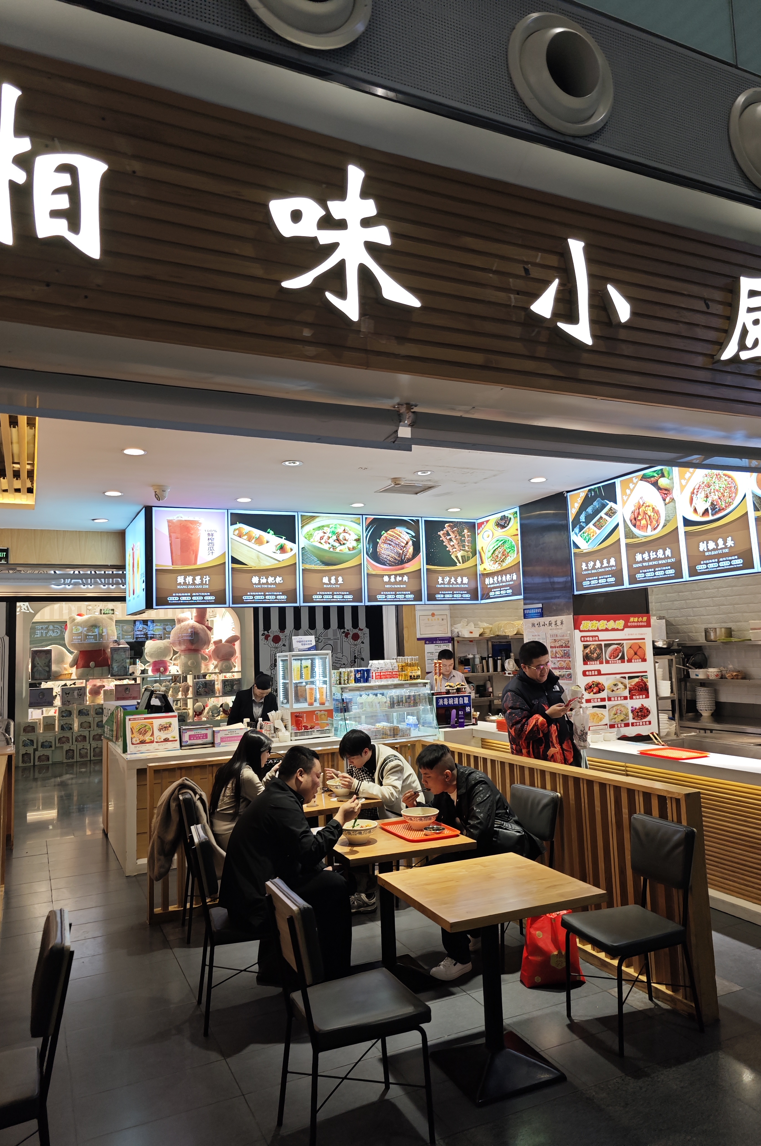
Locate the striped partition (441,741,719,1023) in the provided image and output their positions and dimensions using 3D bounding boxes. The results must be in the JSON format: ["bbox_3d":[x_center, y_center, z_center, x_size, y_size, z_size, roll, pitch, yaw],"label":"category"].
[{"bbox_3d":[0.917,1.632,4.589,0.090,0.985,2.580,1,-6,-25],"label":"striped partition"}]

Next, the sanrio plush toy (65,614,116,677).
[{"bbox_3d":[-5.338,1.339,14.026,0.865,1.177,0.624,0,-6,-25],"label":"sanrio plush toy"}]

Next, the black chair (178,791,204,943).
[{"bbox_3d":[-1.018,1.789,4.779,0.510,0.850,0.410,0,-6,-22],"label":"black chair"}]

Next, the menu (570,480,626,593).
[{"bbox_3d":[1.834,-0.289,6.379,0.080,0.881,0.639,0,-6,-25],"label":"menu"}]

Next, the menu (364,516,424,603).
[{"bbox_3d":[0.121,-0.118,7.163,0.612,0.820,0.080,0,-6,-24],"label":"menu"}]

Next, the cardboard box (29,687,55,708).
[{"bbox_3d":[-5.658,2.068,12.708,0.360,0.310,0.150,1,-6,-25],"label":"cardboard box"}]

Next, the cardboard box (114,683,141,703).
[{"bbox_3d":[-4.635,2.188,13.939,0.442,0.342,0.201,0,-6,-25],"label":"cardboard box"}]

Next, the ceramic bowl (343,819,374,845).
[{"bbox_3d":[-0.114,1.333,3.897,0.175,0.090,0.175,-2,-6,0],"label":"ceramic bowl"}]

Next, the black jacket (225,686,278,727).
[{"bbox_3d":[-1.306,1.441,7.741,0.543,0.624,0.322,0,-6,-25],"label":"black jacket"}]

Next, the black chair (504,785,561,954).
[{"bbox_3d":[0.703,1.676,4.275,0.510,0.850,0.410,1,-7,-30],"label":"black chair"}]

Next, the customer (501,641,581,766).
[{"bbox_3d":[1.087,1.310,5.066,0.400,1.705,0.520,-7,-7,37],"label":"customer"}]

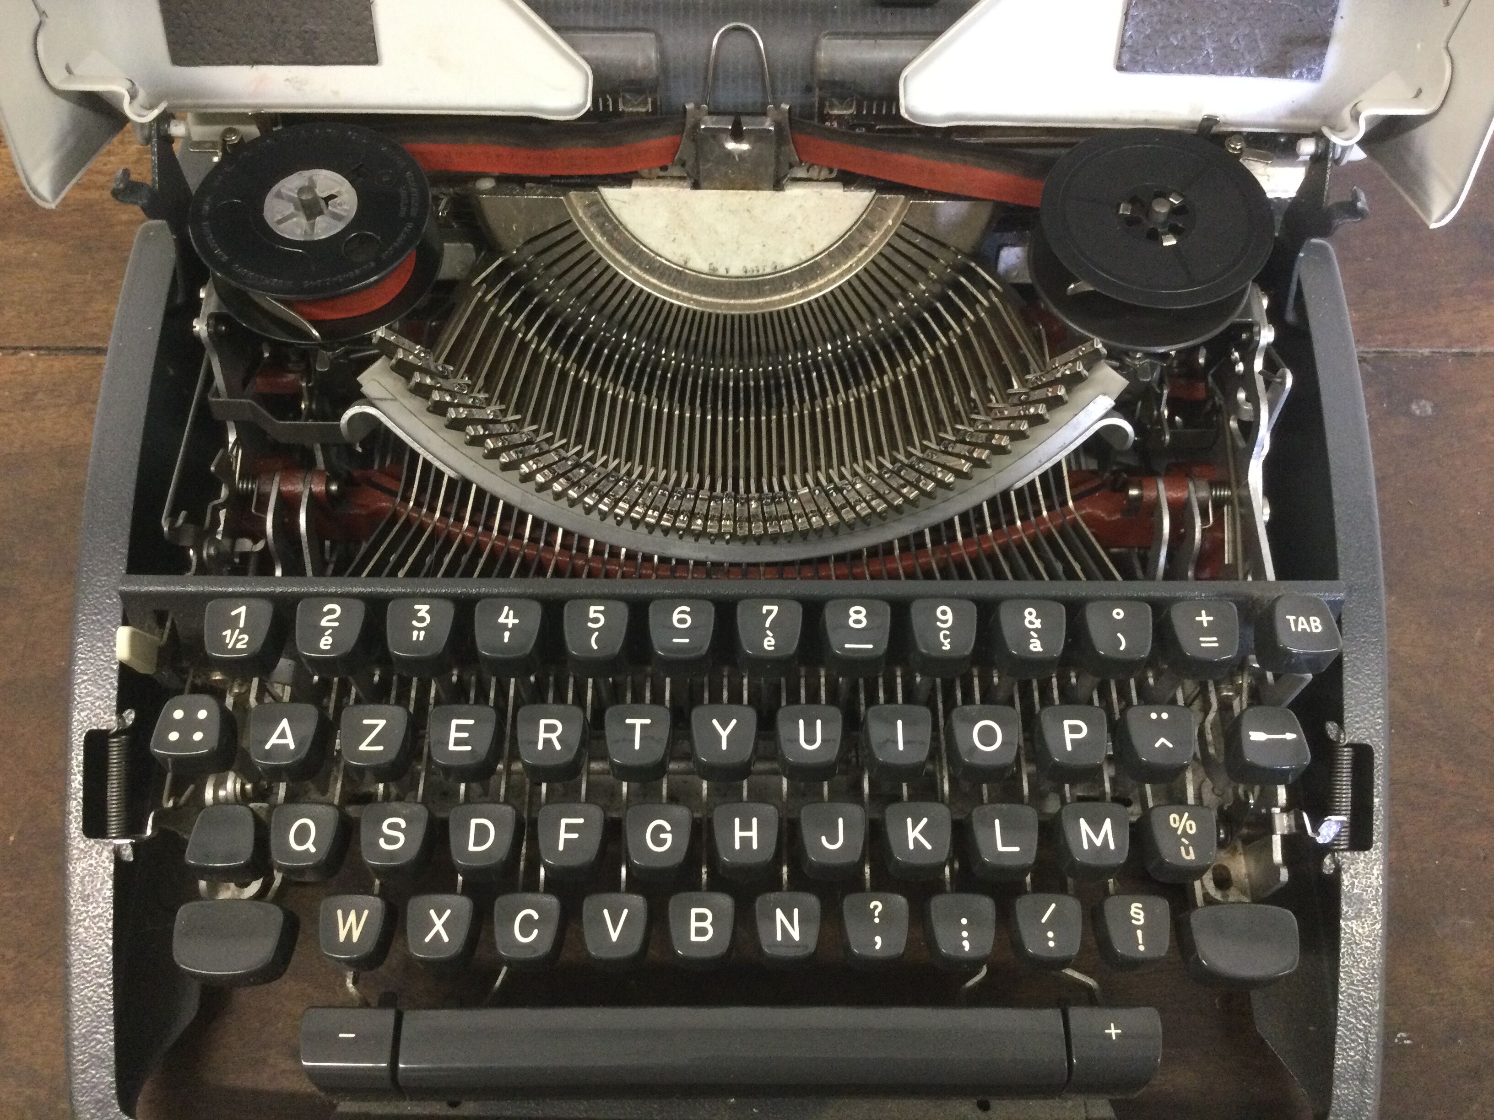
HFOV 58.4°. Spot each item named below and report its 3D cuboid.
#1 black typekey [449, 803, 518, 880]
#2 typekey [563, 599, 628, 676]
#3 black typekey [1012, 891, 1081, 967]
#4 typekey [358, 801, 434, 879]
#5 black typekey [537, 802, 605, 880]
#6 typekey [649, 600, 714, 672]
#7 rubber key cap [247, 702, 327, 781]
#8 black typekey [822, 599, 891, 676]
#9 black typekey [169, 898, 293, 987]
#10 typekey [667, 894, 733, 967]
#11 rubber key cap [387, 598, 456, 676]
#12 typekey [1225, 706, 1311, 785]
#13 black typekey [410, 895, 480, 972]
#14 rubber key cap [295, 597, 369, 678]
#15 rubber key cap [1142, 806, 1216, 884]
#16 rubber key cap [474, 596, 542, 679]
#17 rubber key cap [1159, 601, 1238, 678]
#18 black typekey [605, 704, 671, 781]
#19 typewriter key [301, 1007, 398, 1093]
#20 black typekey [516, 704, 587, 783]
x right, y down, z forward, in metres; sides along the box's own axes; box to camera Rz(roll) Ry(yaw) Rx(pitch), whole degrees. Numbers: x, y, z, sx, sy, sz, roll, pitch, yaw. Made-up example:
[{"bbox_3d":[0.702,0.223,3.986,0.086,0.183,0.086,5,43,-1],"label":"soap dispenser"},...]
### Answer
[{"bbox_3d":[-0.058,0.062,0.294,0.015,0.009,0.015,0,62,-1],"label":"black typekey"},{"bbox_3d":[-0.034,0.017,0.295,0.015,0.010,0.015,1,62,-2],"label":"typekey"},{"bbox_3d":[0.067,0.083,0.300,0.015,0.010,0.015,1,62,-2],"label":"black typekey"},{"bbox_3d":[-0.078,0.062,0.295,0.015,0.009,0.014,0,61,0],"label":"typekey"},{"bbox_3d":[-0.038,0.062,0.294,0.014,0.010,0.014,0,62,-1],"label":"black typekey"},{"bbox_3d":[-0.014,0.017,0.294,0.015,0.009,0.014,0,61,0],"label":"typekey"},{"bbox_3d":[-0.100,0.040,0.292,0.014,0.010,0.014,0,62,-1],"label":"rubber key cap"},{"bbox_3d":[0.024,0.017,0.294,0.015,0.009,0.014,0,61,0],"label":"black typekey"},{"bbox_3d":[-0.113,0.084,0.293,0.024,0.010,0.016,0,62,-1],"label":"black typekey"},{"bbox_3d":[-0.010,0.082,0.295,0.014,0.010,0.014,0,62,-1],"label":"typekey"},{"bbox_3d":[-0.071,0.017,0.292,0.014,0.010,0.014,0,62,-1],"label":"rubber key cap"},{"bbox_3d":[0.118,0.042,0.301,0.015,0.010,0.015,1,62,-2],"label":"typekey"},{"bbox_3d":[-0.067,0.082,0.295,0.015,0.009,0.015,0,62,-1],"label":"black typekey"},{"bbox_3d":[-0.091,0.017,0.293,0.015,0.009,0.015,0,62,-1],"label":"rubber key cap"},{"bbox_3d":[0.095,0.062,0.294,0.014,0.011,0.014,0,62,0],"label":"rubber key cap"},{"bbox_3d":[-0.052,0.017,0.292,0.014,0.010,0.014,0,62,-1],"label":"rubber key cap"},{"bbox_3d":[0.099,0.018,0.293,0.014,0.011,0.014,0,62,0],"label":"rubber key cap"},{"bbox_3d":[-0.024,0.040,0.294,0.015,0.009,0.014,0,61,0],"label":"black typekey"},{"bbox_3d":[-0.088,0.109,0.298,0.019,0.011,0.017,0,61,0],"label":"typewriter key"},{"bbox_3d":[-0.043,0.040,0.293,0.014,0.010,0.014,0,62,-1],"label":"black typekey"}]

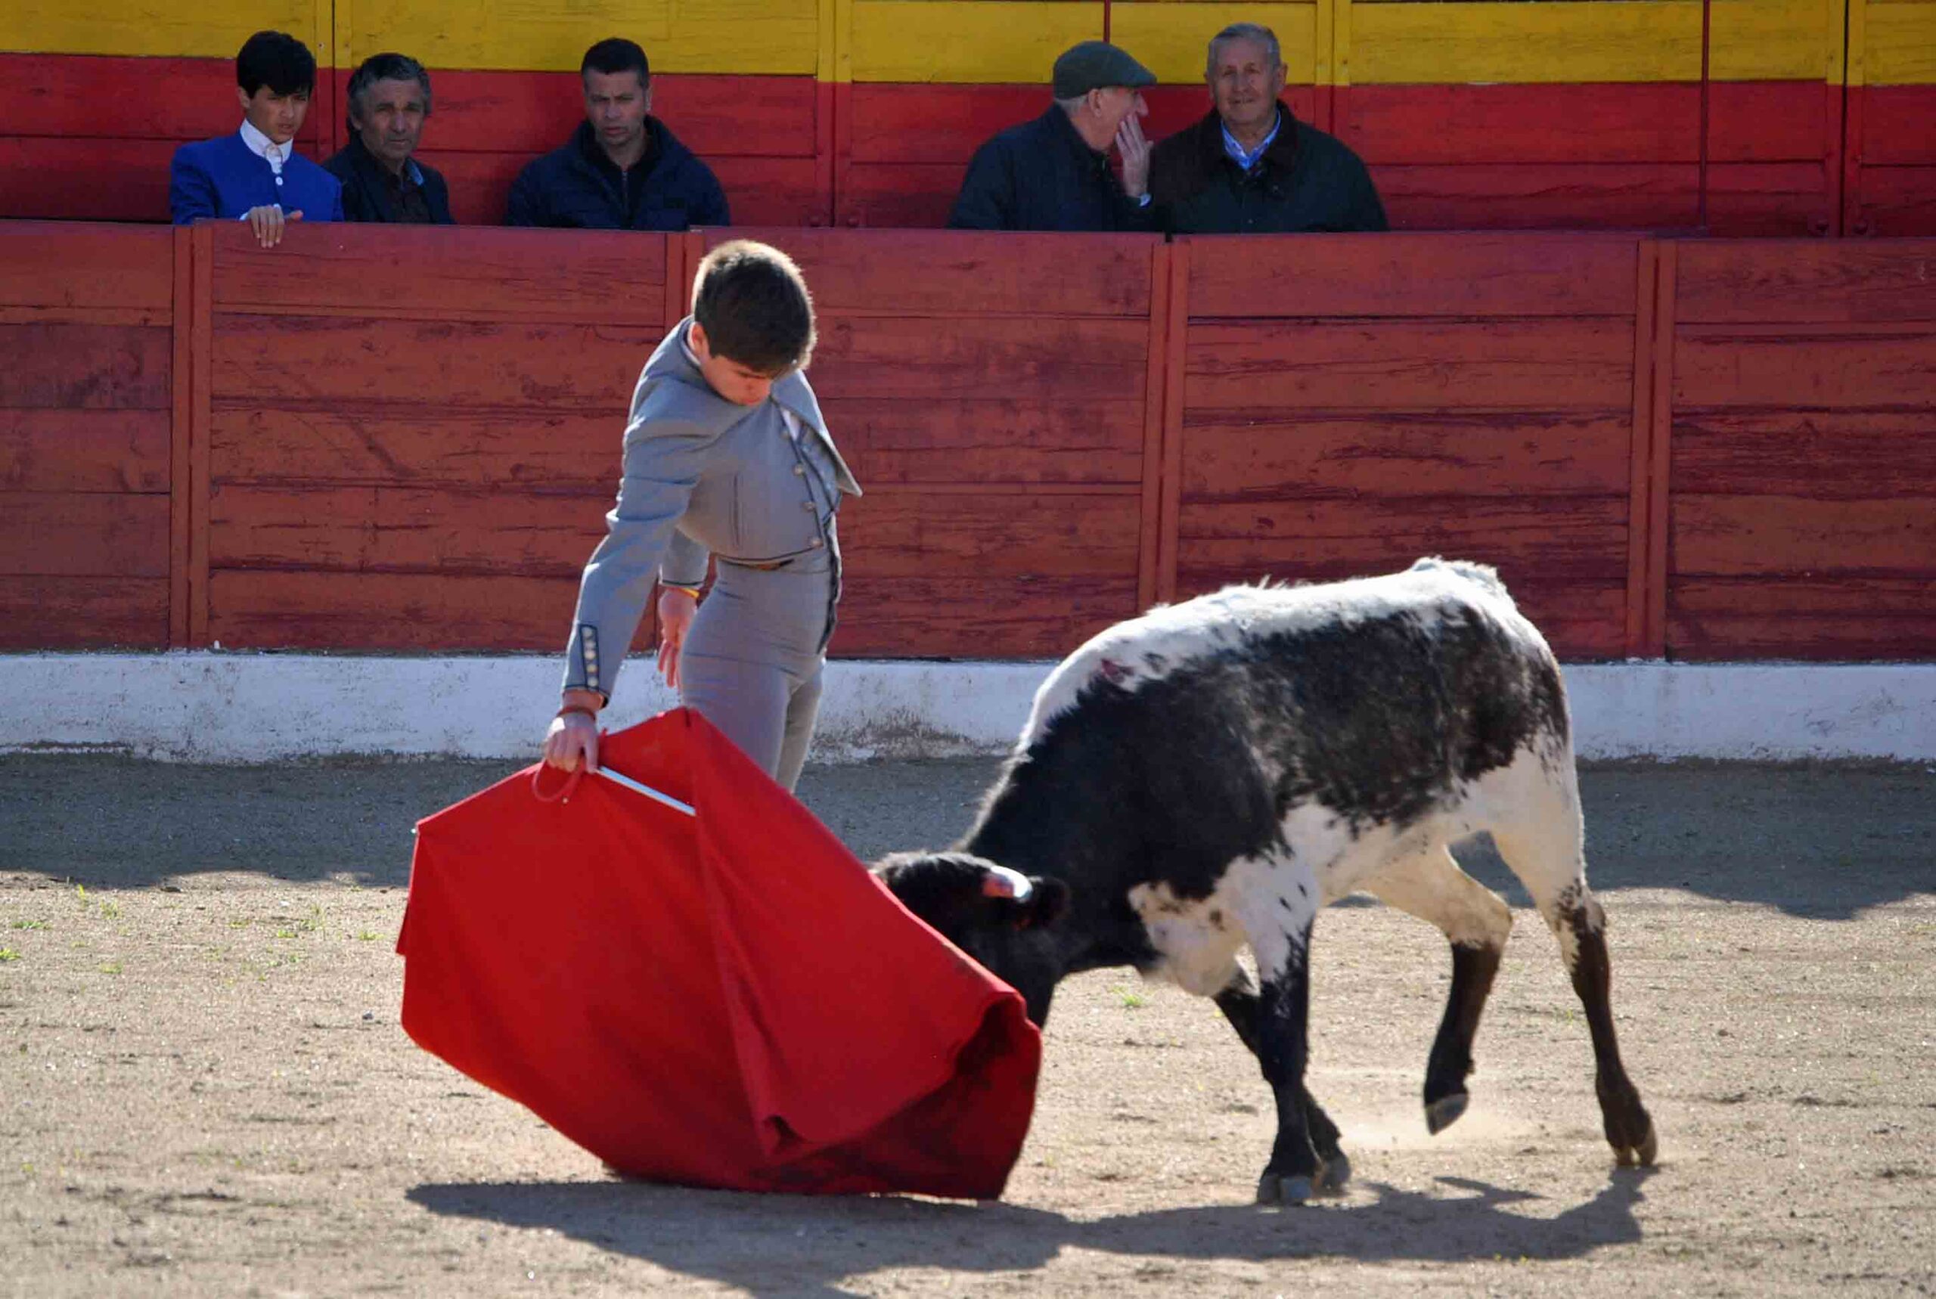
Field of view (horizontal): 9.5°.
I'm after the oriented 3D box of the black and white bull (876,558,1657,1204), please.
[{"bbox_3d":[0.480,0.339,18.050,1.320,0.980,0.500,-2,5,-33],"label":"black and white bull"}]

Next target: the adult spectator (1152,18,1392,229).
[{"bbox_3d":[0.680,-0.610,27.060,0.560,1.680,0.340,2,4,12],"label":"adult spectator"}]

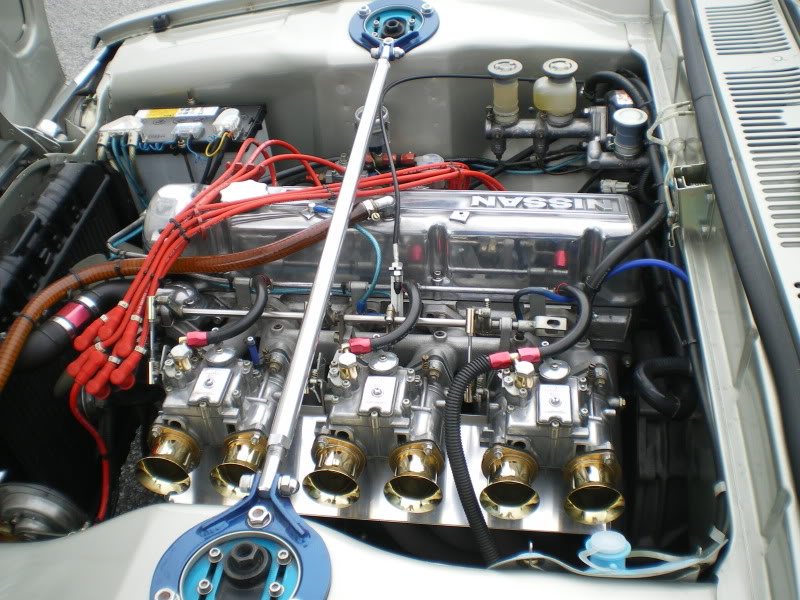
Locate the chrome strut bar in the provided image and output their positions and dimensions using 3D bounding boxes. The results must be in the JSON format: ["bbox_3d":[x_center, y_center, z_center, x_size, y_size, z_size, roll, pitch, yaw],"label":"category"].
[{"bbox_3d":[-0.074,-0.121,1.081,0.027,0.027,0.853,2,45,8],"label":"chrome strut bar"}]

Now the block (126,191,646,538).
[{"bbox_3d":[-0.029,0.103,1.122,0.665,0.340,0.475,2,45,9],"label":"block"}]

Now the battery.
[{"bbox_3d":[-0.358,-0.233,1.492,0.240,0.180,0.119,2,45,9],"label":"battery"}]

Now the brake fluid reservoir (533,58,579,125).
[{"bbox_3d":[0.242,-0.318,1.286,0.065,0.095,0.054,2,45,9],"label":"brake fluid reservoir"}]

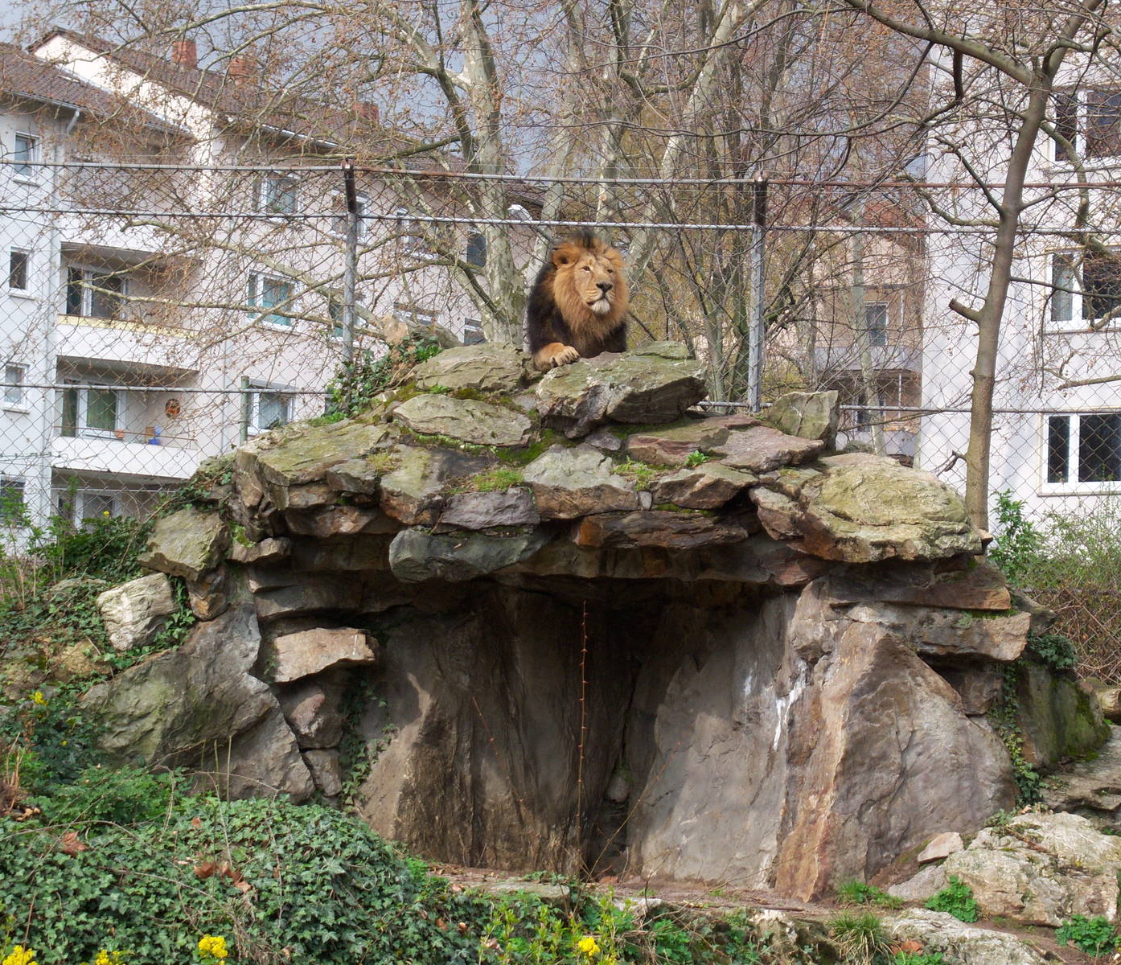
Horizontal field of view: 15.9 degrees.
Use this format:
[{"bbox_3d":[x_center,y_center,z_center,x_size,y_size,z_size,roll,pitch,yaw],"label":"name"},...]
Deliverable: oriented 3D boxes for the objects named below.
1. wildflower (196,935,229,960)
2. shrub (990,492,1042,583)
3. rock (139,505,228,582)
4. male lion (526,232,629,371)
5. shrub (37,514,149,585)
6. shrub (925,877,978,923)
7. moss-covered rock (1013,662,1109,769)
[{"bbox_3d":[-1.241,1.656,14.300,0.110,0.090,0.100,1,-3,0],"label":"wildflower"},{"bbox_3d":[2.606,0.308,23.000,0.330,0.530,0.320,1,-3,0],"label":"shrub"},{"bbox_3d":[-1.932,0.320,20.600,0.460,0.380,0.420,1,-3,11],"label":"rock"},{"bbox_3d":[0.080,-0.994,22.000,0.620,0.780,1.500,2,-3,-13],"label":"male lion"},{"bbox_3d":[-2.495,0.353,21.500,0.620,0.390,0.500,1,-3,0],"label":"shrub"},{"bbox_3d":[1.792,1.914,18.400,0.245,0.215,0.220,1,-3,0],"label":"shrub"},{"bbox_3d":[2.591,1.206,20.800,0.500,0.570,0.450,2,-3,-11],"label":"moss-covered rock"}]

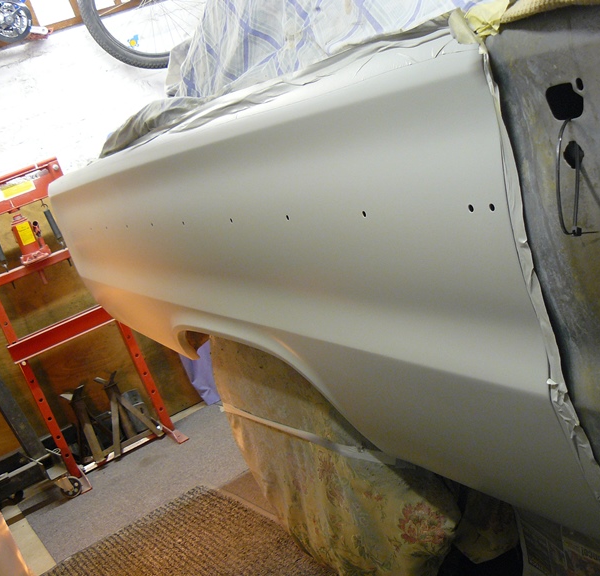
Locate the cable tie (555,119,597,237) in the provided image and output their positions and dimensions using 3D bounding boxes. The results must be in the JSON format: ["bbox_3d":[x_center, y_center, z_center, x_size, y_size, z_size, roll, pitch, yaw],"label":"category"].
[{"bbox_3d":[0.254,-0.098,0.746,0.052,0.115,0.013,-27,15,-25],"label":"cable tie"}]

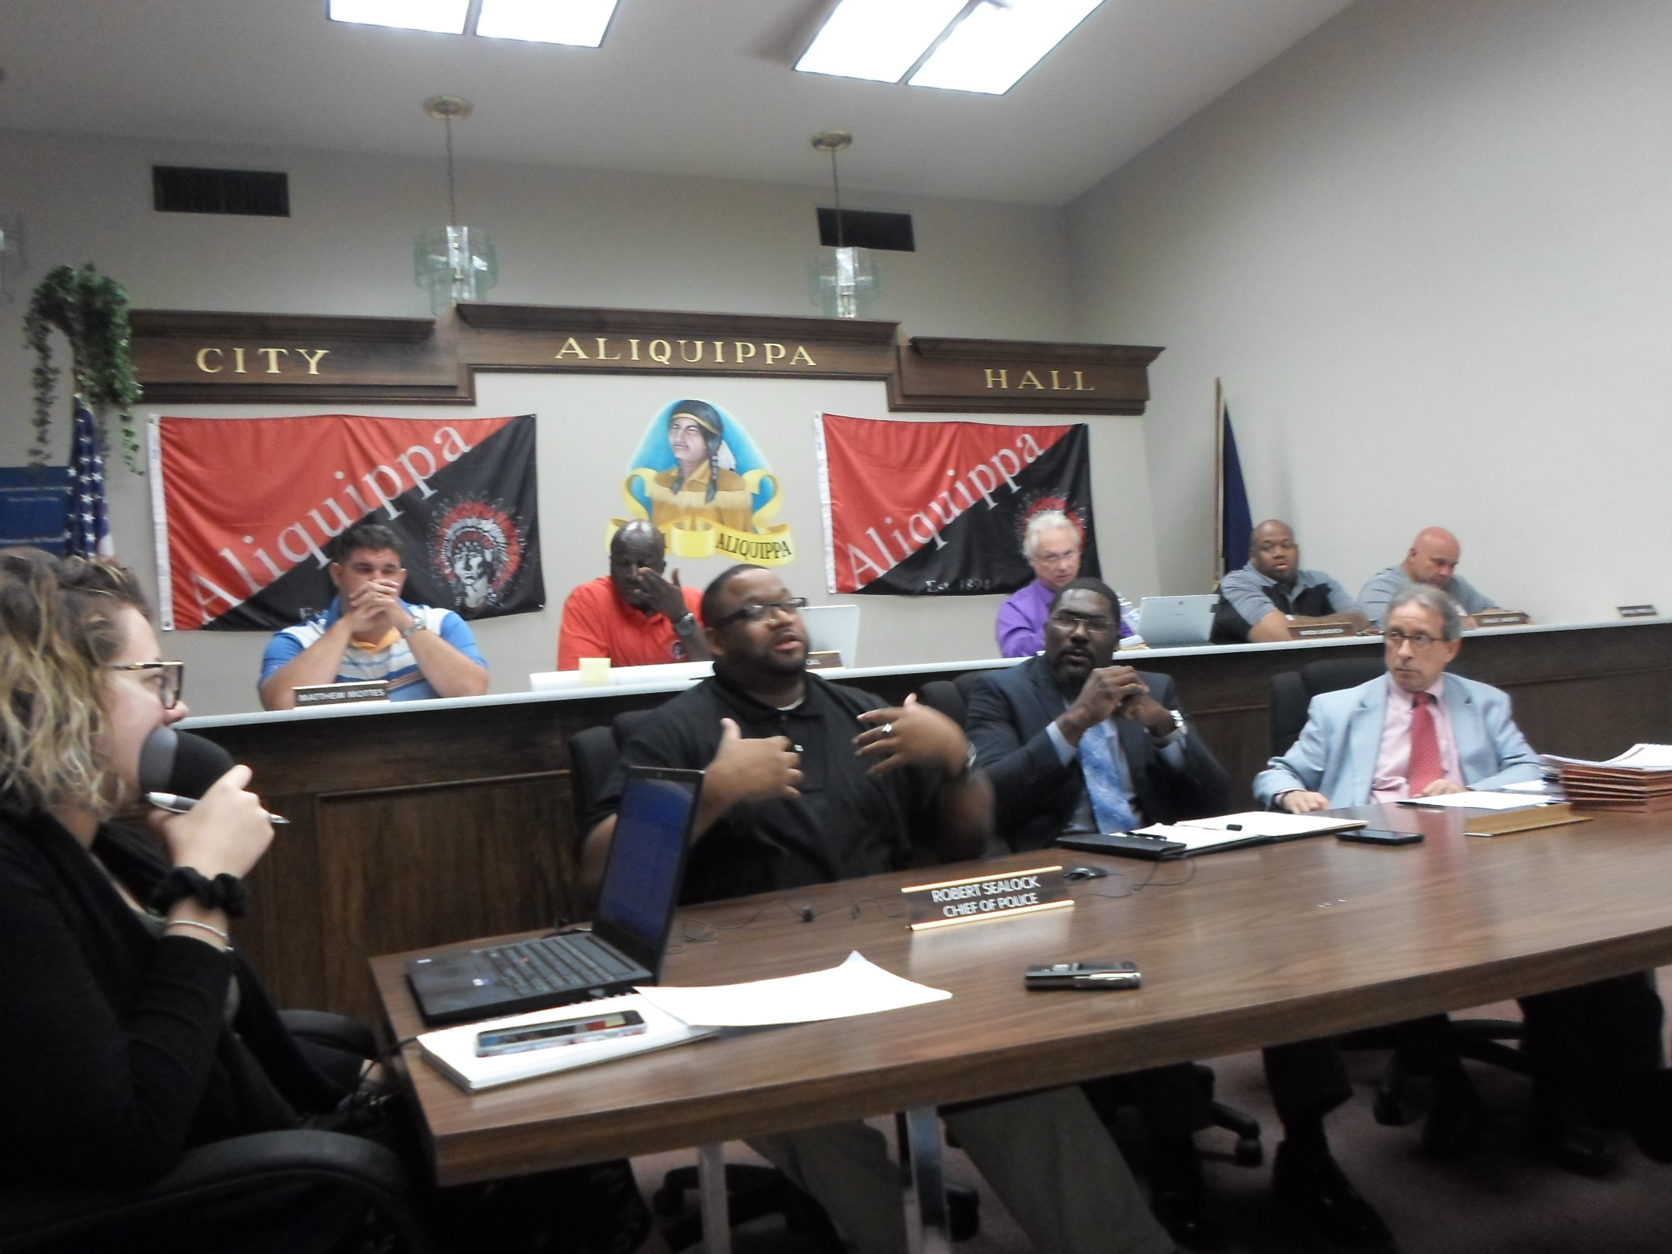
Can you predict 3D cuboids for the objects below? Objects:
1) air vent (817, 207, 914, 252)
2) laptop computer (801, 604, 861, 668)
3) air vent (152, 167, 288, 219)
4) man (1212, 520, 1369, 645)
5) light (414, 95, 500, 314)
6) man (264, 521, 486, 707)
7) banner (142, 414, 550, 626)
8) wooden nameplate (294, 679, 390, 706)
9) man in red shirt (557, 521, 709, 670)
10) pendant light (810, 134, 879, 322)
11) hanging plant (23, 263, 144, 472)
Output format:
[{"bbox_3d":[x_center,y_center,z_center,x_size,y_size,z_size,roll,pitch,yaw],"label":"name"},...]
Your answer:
[{"bbox_3d":[0.199,-2.488,7.566,0.635,0.240,0.040,-3,-5,-20],"label":"air vent"},{"bbox_3d":[-0.118,0.039,3.371,0.310,0.190,0.270,-3,-4,-19],"label":"laptop computer"},{"bbox_3d":[-3.013,-2.141,5.932,0.600,0.225,0.030,-3,-4,-19],"label":"air vent"},{"bbox_3d":[1.467,0.264,3.992,0.570,1.250,0.720,-4,-5,-10],"label":"man"},{"bbox_3d":[-1.922,-2.097,6.061,0.410,1.140,0.410,-3,-5,-20],"label":"light"},{"bbox_3d":[-1.138,0.370,3.054,0.540,1.270,0.740,-3,-5,-20],"label":"man"},{"bbox_3d":[-2.084,-0.483,5.257,1.530,0.910,0.030,-3,-4,-19],"label":"banner"},{"bbox_3d":[-1.123,0.156,2.749,0.202,0.049,0.040,-3,-5,-20],"label":"wooden nameplate"},{"bbox_3d":[-0.517,0.331,3.326,0.540,1.270,0.750,-3,-4,-16],"label":"man in red shirt"},{"bbox_3d":[0.024,-2.059,6.382,0.385,1.054,0.385,-3,-4,-19],"label":"pendant light"},{"bbox_3d":[-2.926,-1.021,4.690,0.420,0.800,0.360,-3,-5,-20],"label":"hanging plant"}]

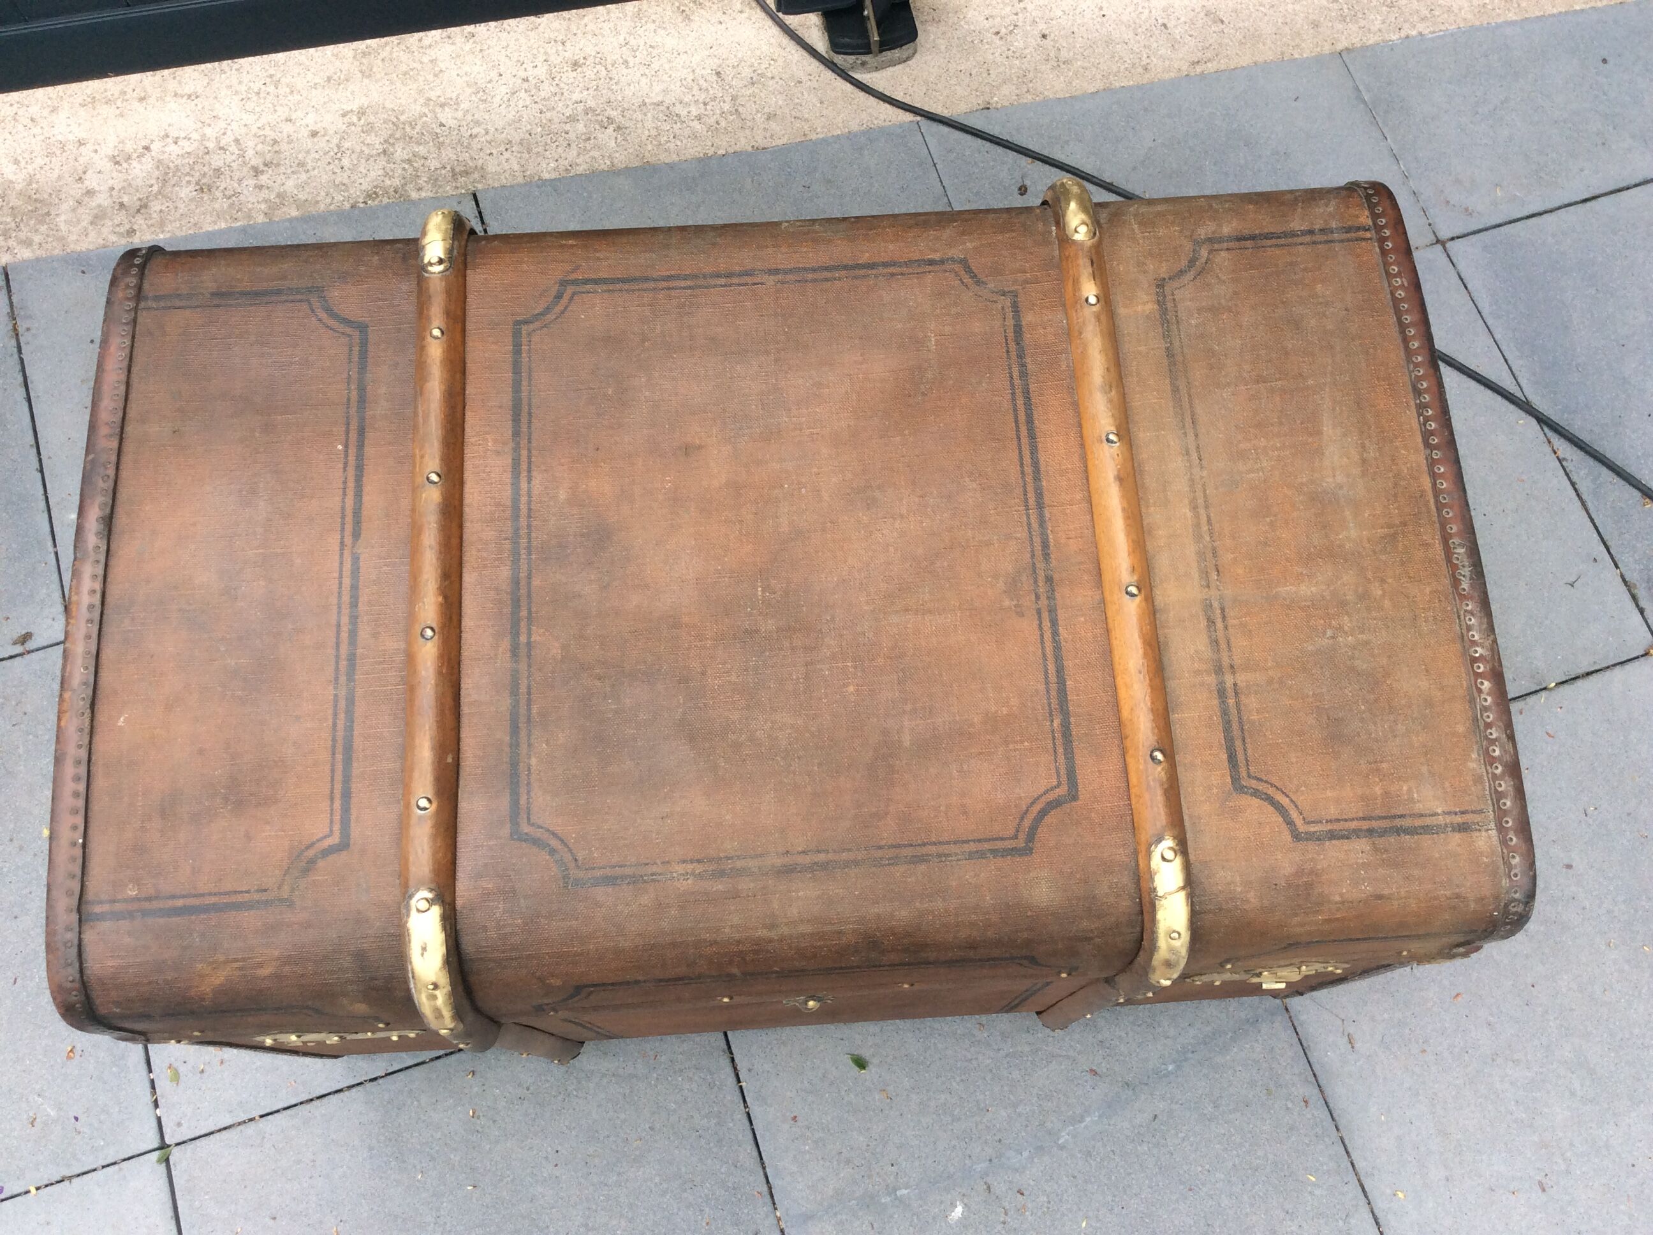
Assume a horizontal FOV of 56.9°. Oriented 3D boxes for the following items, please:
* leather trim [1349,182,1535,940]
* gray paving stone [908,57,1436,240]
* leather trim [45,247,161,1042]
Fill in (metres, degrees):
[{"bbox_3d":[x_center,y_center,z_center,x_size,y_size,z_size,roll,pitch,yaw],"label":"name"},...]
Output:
[{"bbox_3d":[0.414,-0.043,1.073,0.025,0.122,0.528,-3,71,-2],"label":"leather trim"},{"bbox_3d":[0.400,-0.490,1.760,0.510,0.040,0.328,-17,72,-7],"label":"gray paving stone"},{"bbox_3d":[-0.469,-0.001,1.040,0.025,0.122,0.528,-3,71,-2],"label":"leather trim"}]

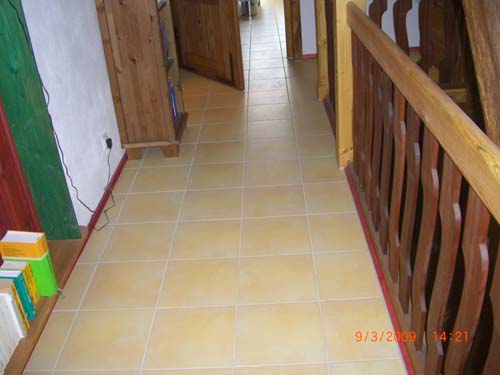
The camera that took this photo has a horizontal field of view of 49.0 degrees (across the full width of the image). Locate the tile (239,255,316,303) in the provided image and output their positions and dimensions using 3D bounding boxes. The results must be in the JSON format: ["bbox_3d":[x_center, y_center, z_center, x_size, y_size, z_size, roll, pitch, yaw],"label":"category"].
[{"bbox_3d":[0.110,0.370,2.242,0.306,0.010,0.306,-3,28,3],"label":"tile"}]

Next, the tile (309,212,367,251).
[{"bbox_3d":[0.399,0.213,2.573,0.237,0.010,0.315,-3,29,2],"label":"tile"}]

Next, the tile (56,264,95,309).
[{"bbox_3d":[-0.767,0.445,2.447,0.098,0.010,0.329,-3,29,3],"label":"tile"}]

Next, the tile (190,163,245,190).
[{"bbox_3d":[-0.188,-0.061,3.077,0.306,0.010,0.306,-3,28,3],"label":"tile"}]

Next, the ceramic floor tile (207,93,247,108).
[{"bbox_3d":[-0.183,-0.711,4.481,0.331,0.010,0.331,-3,29,3],"label":"ceramic floor tile"}]

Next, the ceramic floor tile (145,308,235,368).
[{"bbox_3d":[-0.221,0.575,2.130,0.331,0.010,0.331,-3,29,3],"label":"ceramic floor tile"}]

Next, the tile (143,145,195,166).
[{"bbox_3d":[-0.509,-0.200,3.456,0.315,0.010,0.315,-3,29,2],"label":"tile"}]

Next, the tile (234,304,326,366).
[{"bbox_3d":[0.114,0.559,2.112,0.329,0.010,0.329,-3,29,3],"label":"tile"}]

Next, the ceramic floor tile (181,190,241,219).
[{"bbox_3d":[-0.192,0.088,2.803,0.306,0.010,0.306,-3,28,3],"label":"ceramic floor tile"}]

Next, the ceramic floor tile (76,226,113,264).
[{"bbox_3d":[-0.731,0.271,2.623,0.093,0.010,0.315,-3,29,2],"label":"ceramic floor tile"}]

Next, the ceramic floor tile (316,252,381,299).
[{"bbox_3d":[0.414,0.384,2.392,0.249,0.010,0.329,-3,29,3],"label":"ceramic floor tile"}]

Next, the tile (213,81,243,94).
[{"bbox_3d":[-0.178,-0.872,4.775,0.331,0.010,0.331,-3,29,3],"label":"tile"}]

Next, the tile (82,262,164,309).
[{"bbox_3d":[-0.548,0.433,2.437,0.329,0.010,0.329,-3,29,3],"label":"tile"}]

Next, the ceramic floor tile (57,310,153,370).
[{"bbox_3d":[-0.555,0.593,2.145,0.331,0.010,0.331,-3,29,3],"label":"ceramic floor tile"}]

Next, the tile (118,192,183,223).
[{"bbox_3d":[-0.538,0.113,3.025,0.329,0.010,0.329,-3,29,3],"label":"tile"}]

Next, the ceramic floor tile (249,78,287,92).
[{"bbox_3d":[0.156,-0.889,4.760,0.331,0.010,0.331,-3,29,3],"label":"ceramic floor tile"}]

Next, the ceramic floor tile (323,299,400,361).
[{"bbox_3d":[0.409,0.542,2.102,0.254,0.010,0.331,-3,29,3],"label":"ceramic floor tile"}]

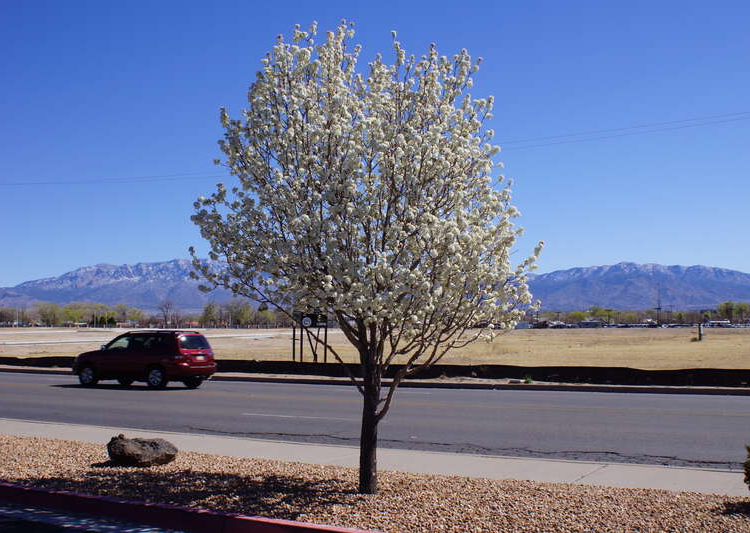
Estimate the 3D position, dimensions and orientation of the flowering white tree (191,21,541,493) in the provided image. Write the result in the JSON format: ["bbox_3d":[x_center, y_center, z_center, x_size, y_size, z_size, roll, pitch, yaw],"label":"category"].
[{"bbox_3d":[-0.080,-0.130,8.650,3.500,4.750,3.400,0,-4,0],"label":"flowering white tree"}]

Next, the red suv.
[{"bbox_3d":[-7.420,2.930,27.650,4.690,1.740,1.840,-2,-4,27],"label":"red suv"}]

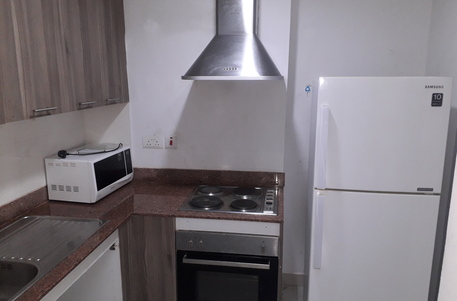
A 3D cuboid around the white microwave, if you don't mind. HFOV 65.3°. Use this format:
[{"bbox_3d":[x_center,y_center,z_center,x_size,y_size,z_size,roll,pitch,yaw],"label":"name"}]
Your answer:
[{"bbox_3d":[-0.935,0.151,2.460,0.347,0.270,0.470,2,12,12],"label":"white microwave"}]

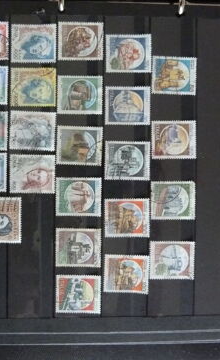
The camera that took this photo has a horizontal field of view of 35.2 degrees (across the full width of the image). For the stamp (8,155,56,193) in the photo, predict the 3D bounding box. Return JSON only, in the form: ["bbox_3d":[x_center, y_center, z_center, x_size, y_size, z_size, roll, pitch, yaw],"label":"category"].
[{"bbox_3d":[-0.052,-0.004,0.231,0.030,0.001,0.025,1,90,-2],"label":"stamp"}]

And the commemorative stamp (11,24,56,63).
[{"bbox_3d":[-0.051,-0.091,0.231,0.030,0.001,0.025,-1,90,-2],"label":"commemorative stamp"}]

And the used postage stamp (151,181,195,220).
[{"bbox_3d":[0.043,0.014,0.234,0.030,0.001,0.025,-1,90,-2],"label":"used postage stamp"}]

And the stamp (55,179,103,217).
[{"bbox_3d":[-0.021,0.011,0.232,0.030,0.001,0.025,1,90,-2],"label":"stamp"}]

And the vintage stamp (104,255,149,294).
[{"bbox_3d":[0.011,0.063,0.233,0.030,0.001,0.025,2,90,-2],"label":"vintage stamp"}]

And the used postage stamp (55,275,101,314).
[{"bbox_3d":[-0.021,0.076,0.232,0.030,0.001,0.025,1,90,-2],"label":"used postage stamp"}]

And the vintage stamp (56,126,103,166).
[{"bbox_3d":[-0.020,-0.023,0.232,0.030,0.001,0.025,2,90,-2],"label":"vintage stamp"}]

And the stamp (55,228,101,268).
[{"bbox_3d":[-0.021,0.045,0.232,0.030,0.001,0.025,0,90,-2],"label":"stamp"}]

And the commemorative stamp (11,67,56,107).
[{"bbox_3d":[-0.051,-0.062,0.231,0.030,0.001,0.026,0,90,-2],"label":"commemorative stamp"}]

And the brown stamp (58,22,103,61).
[{"bbox_3d":[-0.020,-0.093,0.232,0.030,0.001,0.025,0,90,-2],"label":"brown stamp"}]

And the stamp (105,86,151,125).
[{"bbox_3d":[0.012,-0.050,0.233,0.030,0.001,0.025,0,90,-2],"label":"stamp"}]

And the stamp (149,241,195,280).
[{"bbox_3d":[0.042,0.054,0.234,0.030,0.001,0.025,1,90,-2],"label":"stamp"}]

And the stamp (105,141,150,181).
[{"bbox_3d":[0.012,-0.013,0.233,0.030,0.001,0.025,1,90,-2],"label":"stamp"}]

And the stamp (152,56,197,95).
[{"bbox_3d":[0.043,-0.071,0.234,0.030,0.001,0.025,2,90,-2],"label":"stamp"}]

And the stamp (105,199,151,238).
[{"bbox_3d":[0.012,0.026,0.233,0.030,0.001,0.025,0,90,-2],"label":"stamp"}]

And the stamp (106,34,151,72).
[{"bbox_3d":[0.013,-0.085,0.233,0.030,0.001,0.025,-1,90,-2],"label":"stamp"}]

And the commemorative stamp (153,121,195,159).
[{"bbox_3d":[0.043,-0.027,0.234,0.030,0.001,0.025,0,90,-2],"label":"commemorative stamp"}]

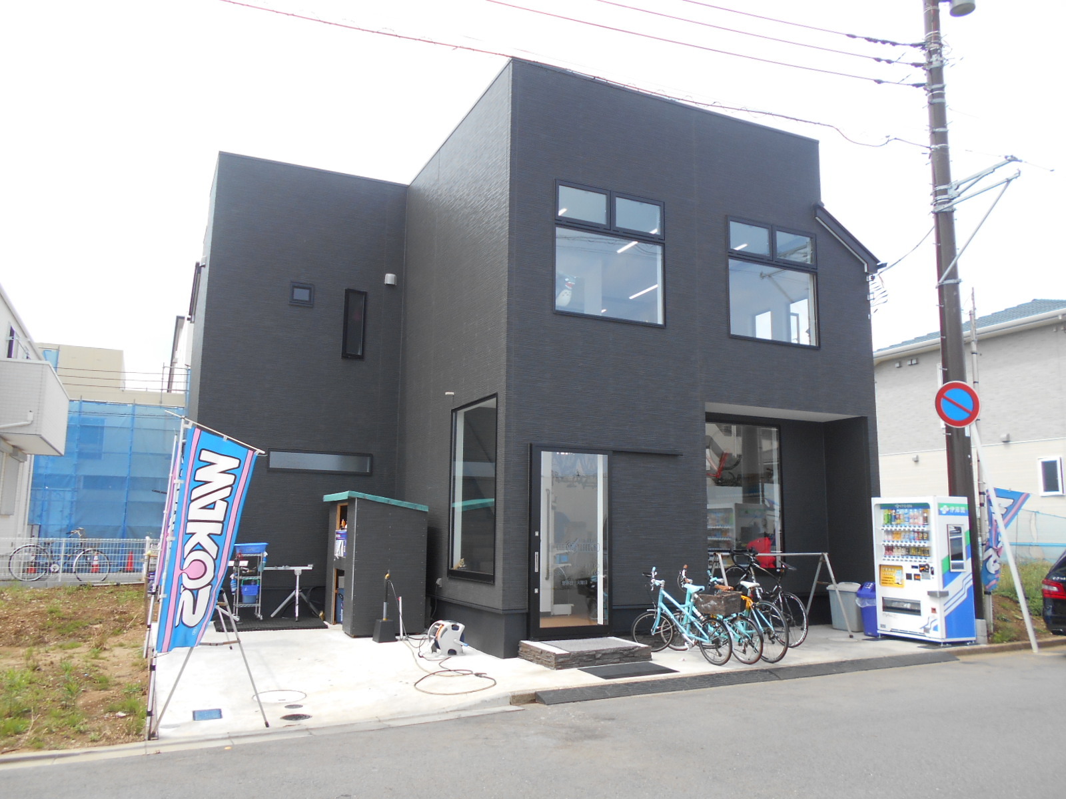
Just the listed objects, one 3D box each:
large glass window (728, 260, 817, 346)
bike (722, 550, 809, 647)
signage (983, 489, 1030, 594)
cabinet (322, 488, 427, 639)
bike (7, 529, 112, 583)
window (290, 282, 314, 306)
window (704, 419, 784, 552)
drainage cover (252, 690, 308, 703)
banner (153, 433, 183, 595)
[{"bbox_3d":[3.476,-1.374,11.511,1.640,1.120,0.100,5,-9,-25],"label":"large glass window"},{"bbox_3d":[2.999,2.542,10.393,0.450,0.970,1.620,5,5,-29],"label":"bike"},{"bbox_3d":[6.505,1.922,11.000,0.620,1.420,0.200,-4,-10,30],"label":"signage"},{"bbox_3d":[-2.337,2.317,11.592,1.100,1.910,1.840,5,-9,-25],"label":"cabinet"},{"bbox_3d":[-9.047,2.984,15.300,1.740,1.030,0.550,5,-9,-25],"label":"bike"},{"bbox_3d":[-3.777,-1.707,13.089,0.368,0.397,0.120,5,-9,-25],"label":"window"},{"bbox_3d":[2.989,1.445,11.762,1.632,2.242,0.120,5,-9,-25],"label":"window"},{"bbox_3d":[-2.397,2.801,7.553,0.500,0.020,0.500,5,-9,-25],"label":"drainage cover"},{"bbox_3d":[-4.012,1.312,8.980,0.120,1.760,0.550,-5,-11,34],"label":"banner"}]

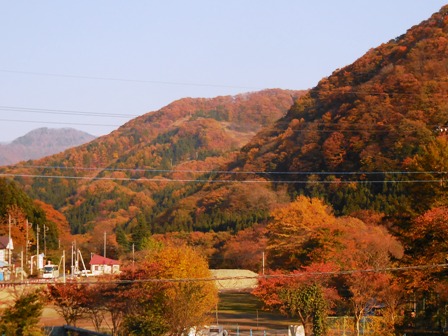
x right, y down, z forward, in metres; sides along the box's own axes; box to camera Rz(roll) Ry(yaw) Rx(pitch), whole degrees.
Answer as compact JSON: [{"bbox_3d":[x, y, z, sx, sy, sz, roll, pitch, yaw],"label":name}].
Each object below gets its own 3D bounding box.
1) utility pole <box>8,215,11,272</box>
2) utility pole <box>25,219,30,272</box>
[{"bbox_3d":[-41.359,14.643,175.000,0.370,11.400,0.370,-1,-4,0],"label":"utility pole"},{"bbox_3d":[-40.821,16.083,188.000,0.450,10.700,0.400,-1,-4,0],"label":"utility pole"}]

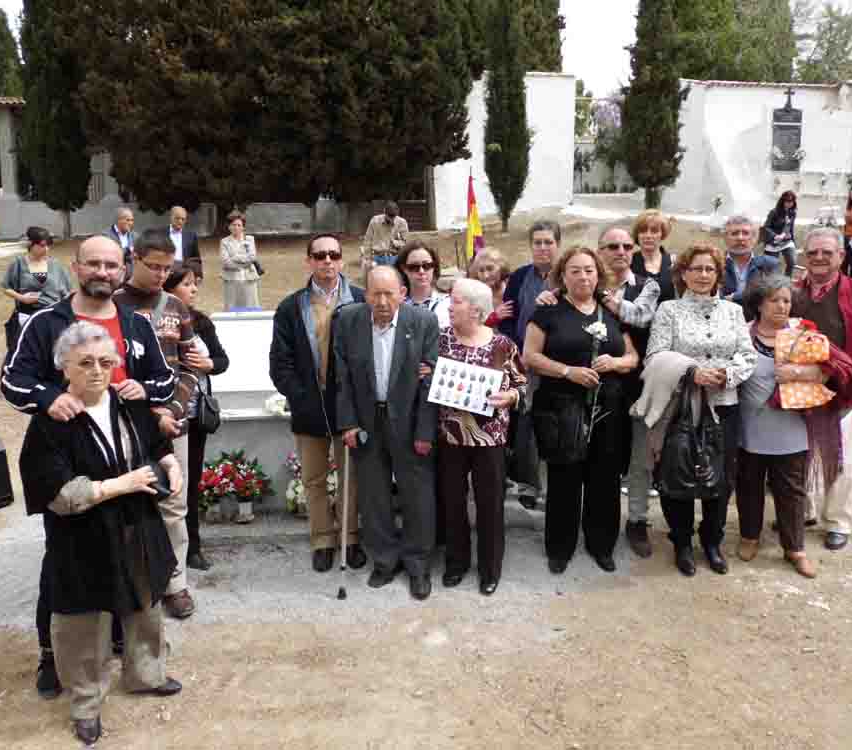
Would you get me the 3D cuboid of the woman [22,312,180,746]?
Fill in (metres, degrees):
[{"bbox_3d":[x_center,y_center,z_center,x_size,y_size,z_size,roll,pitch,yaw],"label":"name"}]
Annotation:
[{"bbox_3d":[-1.255,0.547,2.896,0.530,1.510,0.420,-5,7,-40],"label":"woman"}]

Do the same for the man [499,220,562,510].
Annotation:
[{"bbox_3d":[0.658,-0.071,4.514,0.520,1.690,0.340,0,6,4],"label":"man"}]

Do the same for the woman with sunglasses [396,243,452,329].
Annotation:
[{"bbox_3d":[-0.014,0.070,4.276,0.470,1.650,0.330,0,6,-2],"label":"woman with sunglasses"}]

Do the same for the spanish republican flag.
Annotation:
[{"bbox_3d":[0.442,-1.370,6.700,0.200,0.820,0.150,0,6,0],"label":"spanish republican flag"}]

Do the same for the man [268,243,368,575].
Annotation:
[{"bbox_3d":[-0.537,0.155,3.899,0.540,1.740,0.380,-2,9,-5],"label":"man"}]

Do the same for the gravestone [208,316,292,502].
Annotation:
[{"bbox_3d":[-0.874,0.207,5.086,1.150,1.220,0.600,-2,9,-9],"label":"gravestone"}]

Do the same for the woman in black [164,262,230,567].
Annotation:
[{"bbox_3d":[-1.239,0.217,3.986,0.460,1.610,0.380,-6,11,-29],"label":"woman in black"}]

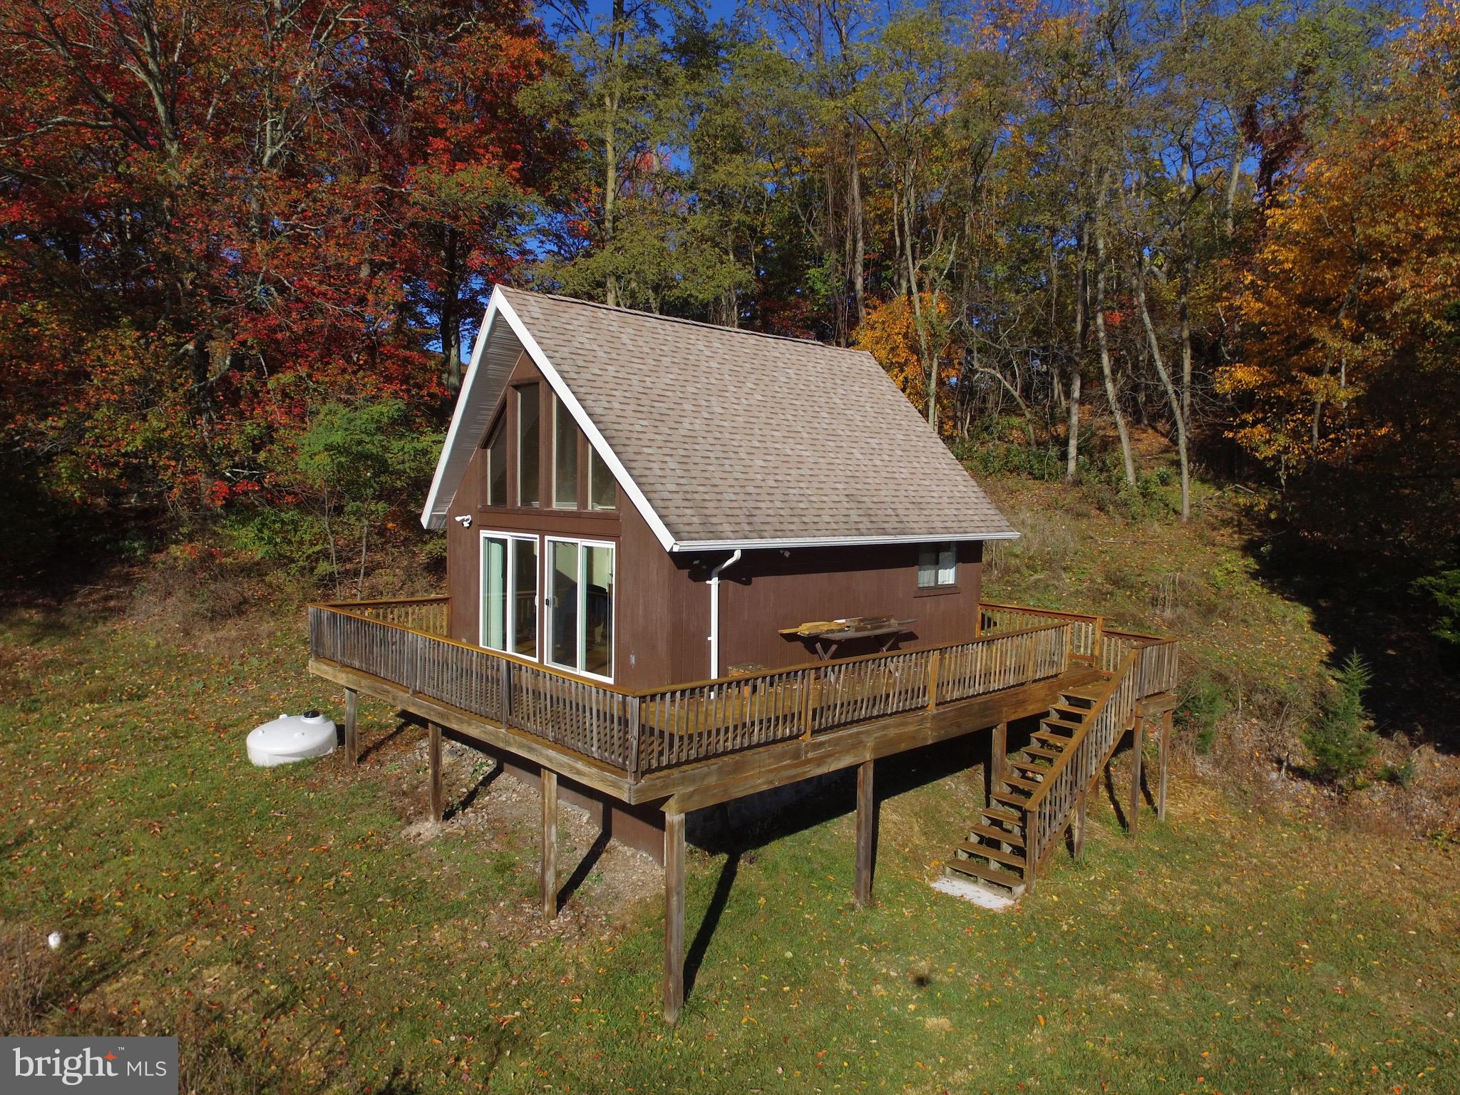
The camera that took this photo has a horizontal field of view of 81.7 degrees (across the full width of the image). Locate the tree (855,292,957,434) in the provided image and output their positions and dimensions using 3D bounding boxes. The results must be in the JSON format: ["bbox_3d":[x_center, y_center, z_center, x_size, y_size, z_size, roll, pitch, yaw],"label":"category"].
[{"bbox_3d":[6.664,-6.577,32.000,4.284,6.101,4.200,1,2,0],"label":"tree"}]

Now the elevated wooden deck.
[{"bbox_3d":[0.236,2.948,14.687,10.908,3.554,10.403,-1,3,-44],"label":"elevated wooden deck"}]

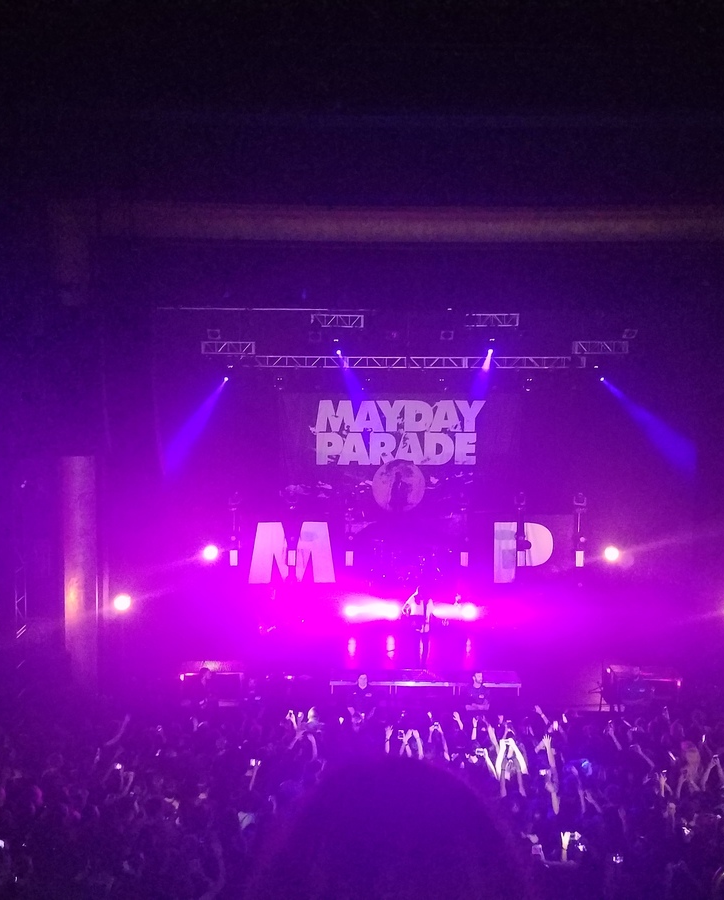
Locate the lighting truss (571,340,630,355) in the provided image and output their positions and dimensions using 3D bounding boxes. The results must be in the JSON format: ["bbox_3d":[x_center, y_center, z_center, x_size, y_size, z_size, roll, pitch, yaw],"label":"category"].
[{"bbox_3d":[5.531,-2.370,20.900,1.270,0.320,0.320,0,5,-1],"label":"lighting truss"}]

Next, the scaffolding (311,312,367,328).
[{"bbox_3d":[-0.568,-3.003,20.900,1.270,0.320,0.320,0,5,-1],"label":"scaffolding"}]

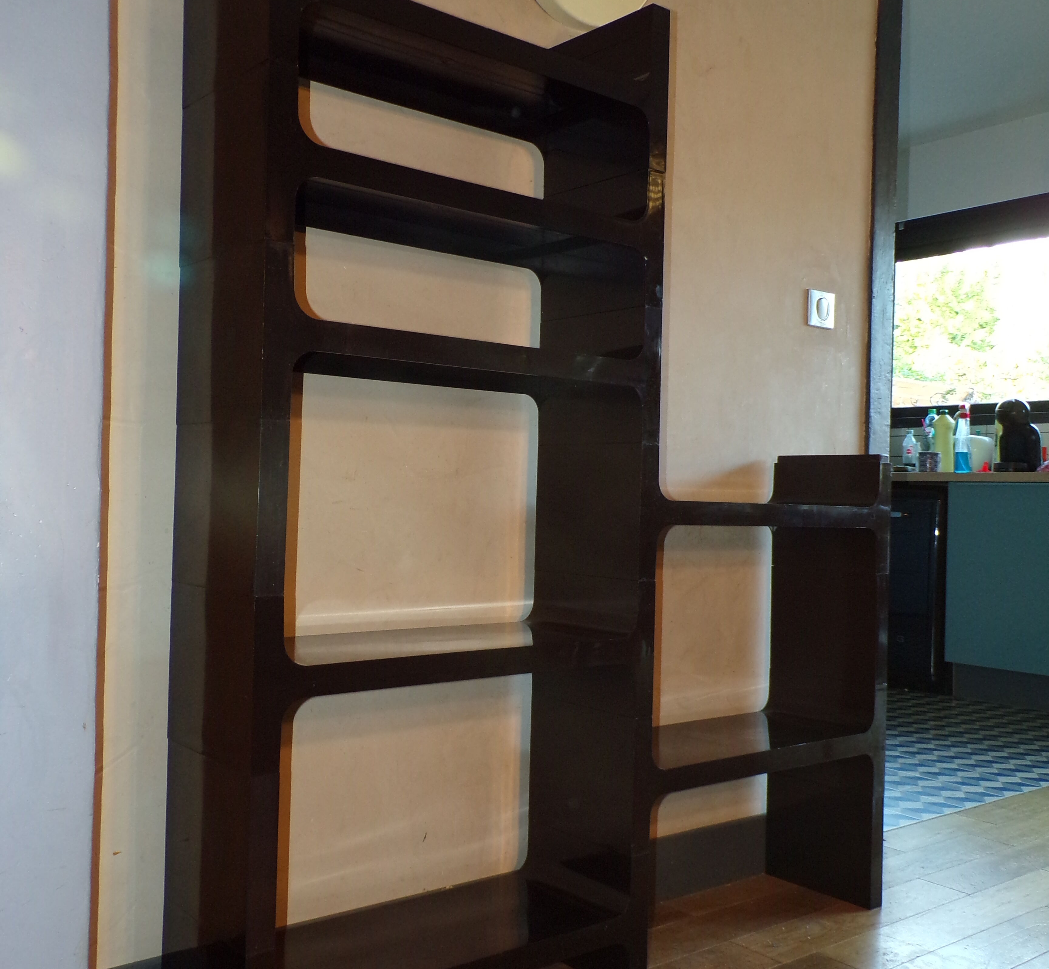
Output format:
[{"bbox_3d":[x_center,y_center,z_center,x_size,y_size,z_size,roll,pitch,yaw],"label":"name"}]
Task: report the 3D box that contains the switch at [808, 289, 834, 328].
[{"bbox_3d":[0.671,-0.395,2.555,0.080,0.080,0.012,2,-1,-38],"label":"switch"}]

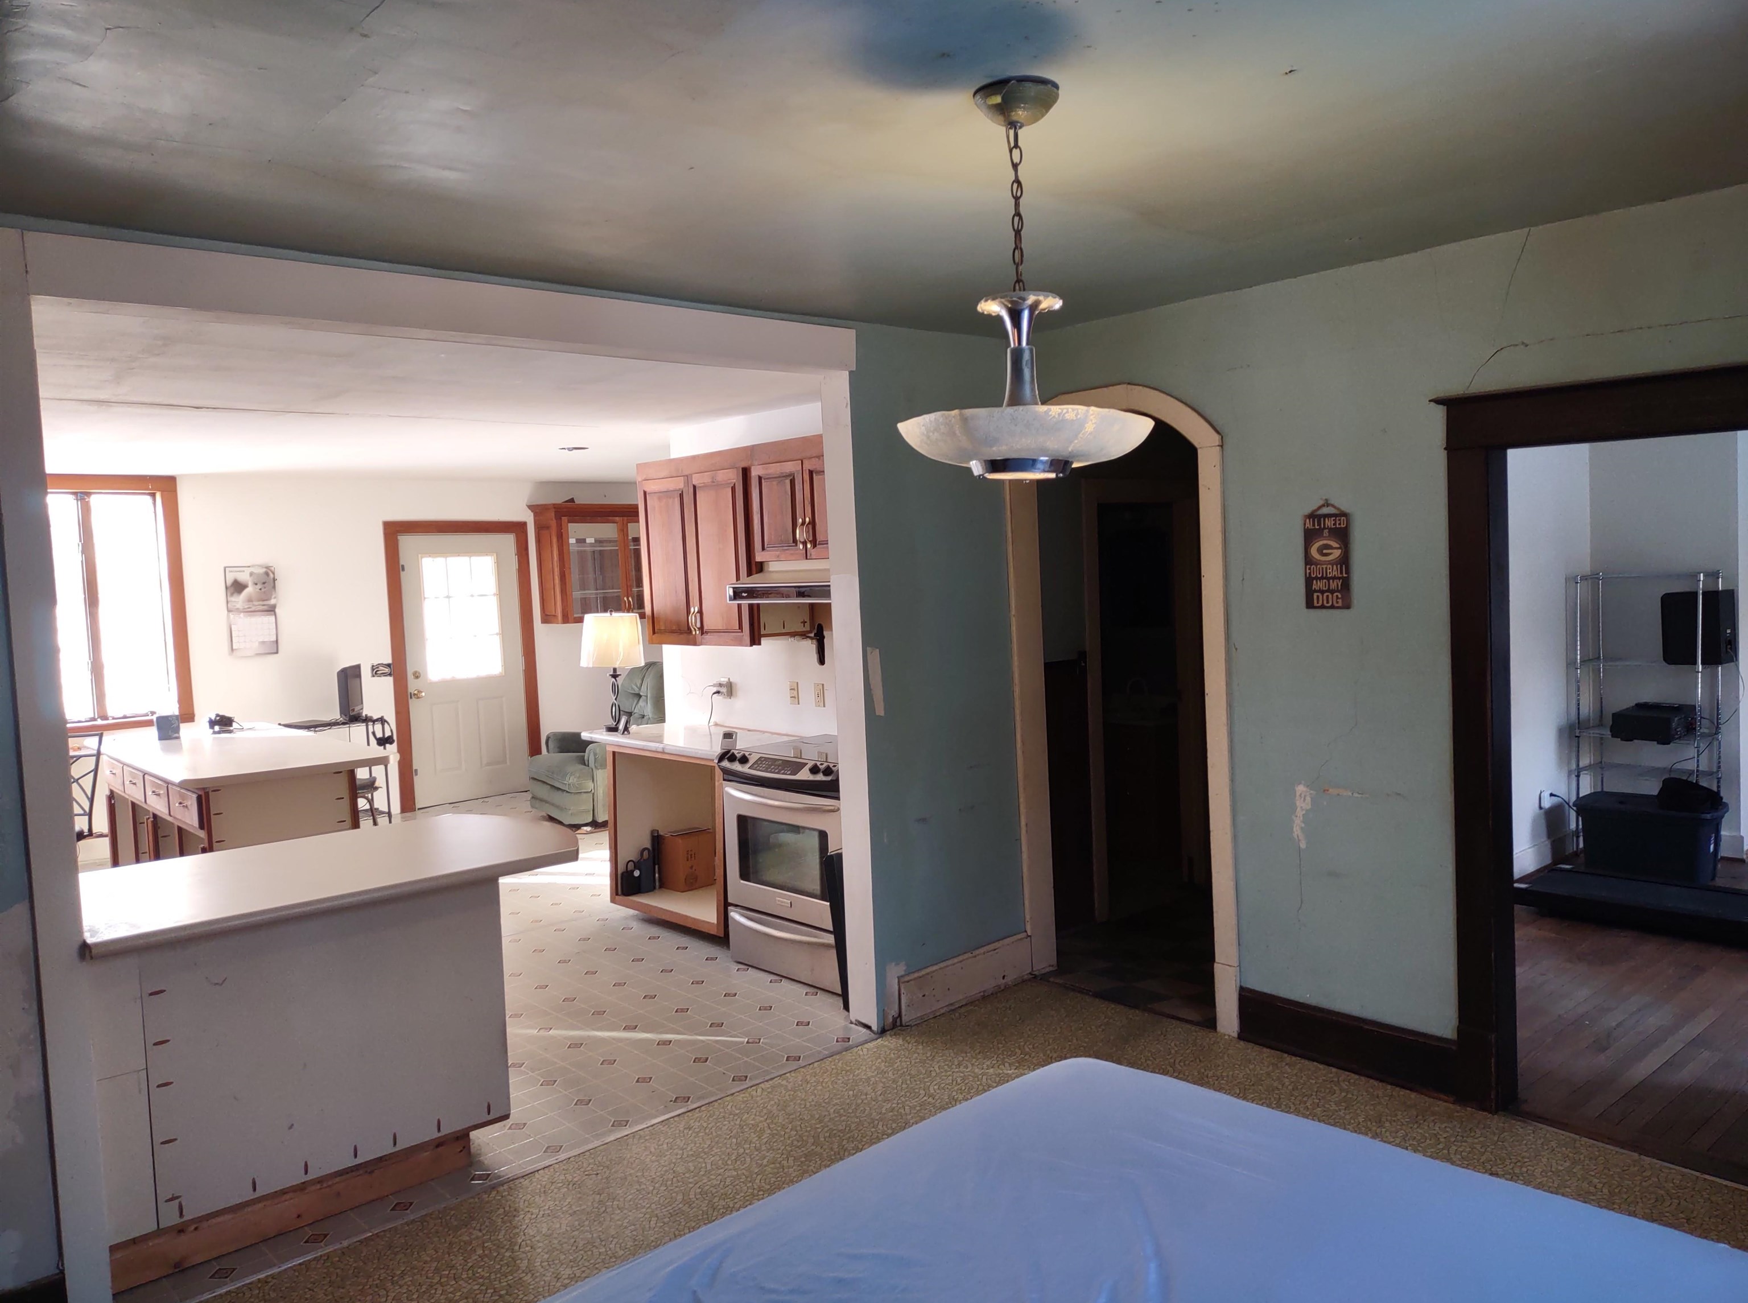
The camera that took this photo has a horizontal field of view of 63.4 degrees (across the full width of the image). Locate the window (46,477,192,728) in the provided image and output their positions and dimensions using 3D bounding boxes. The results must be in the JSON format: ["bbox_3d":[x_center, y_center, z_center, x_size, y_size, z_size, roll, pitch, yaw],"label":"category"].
[{"bbox_3d":[-4.948,-0.304,9.005,1.080,1.620,0.120,-5,4,-42],"label":"window"}]

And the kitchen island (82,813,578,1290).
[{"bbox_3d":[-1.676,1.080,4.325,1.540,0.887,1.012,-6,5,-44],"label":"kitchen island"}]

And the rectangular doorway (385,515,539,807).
[{"bbox_3d":[-3.066,0.080,10.630,1.150,2.095,0.110,-6,5,-44],"label":"rectangular doorway"}]

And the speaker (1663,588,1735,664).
[{"bbox_3d":[4.163,-0.118,7.132,0.225,0.366,0.270,-5,4,-42],"label":"speaker"}]

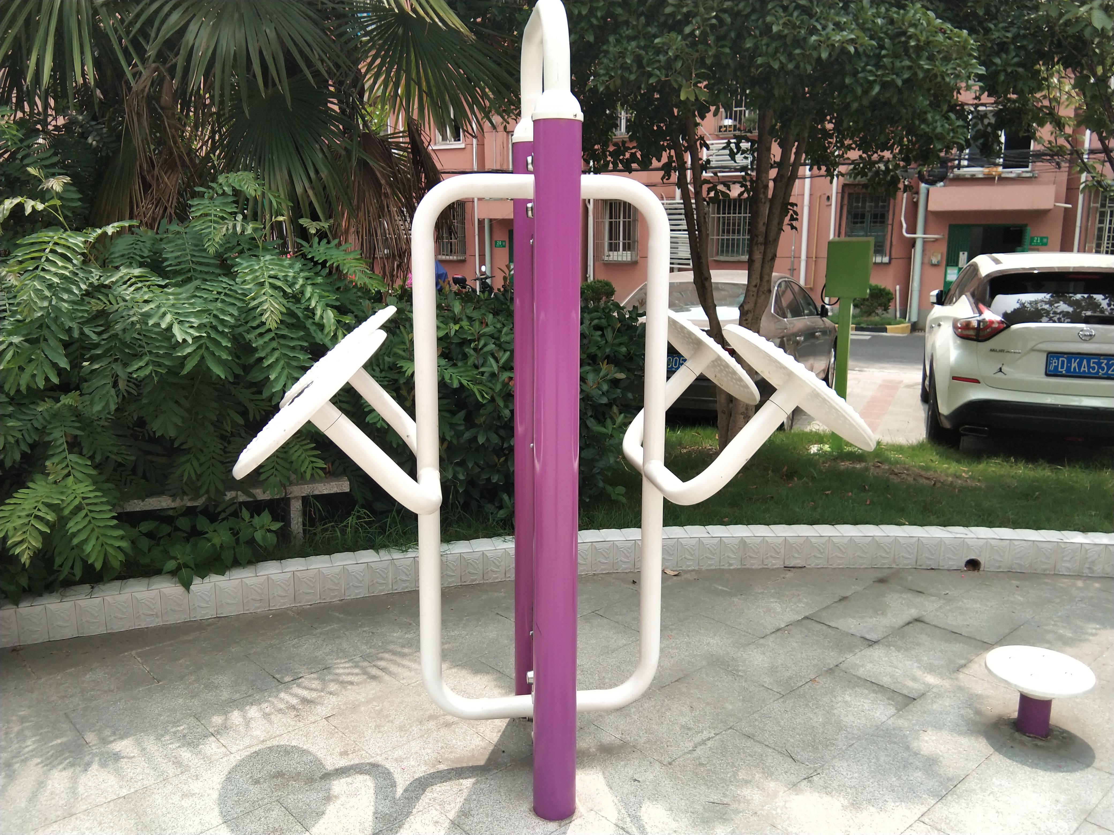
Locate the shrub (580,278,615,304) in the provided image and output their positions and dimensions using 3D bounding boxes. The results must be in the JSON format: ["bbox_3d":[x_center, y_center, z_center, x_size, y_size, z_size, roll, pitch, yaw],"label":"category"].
[{"bbox_3d":[0.799,-2.413,19.905,0.780,0.720,0.750,0,11,0],"label":"shrub"}]

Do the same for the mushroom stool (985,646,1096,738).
[{"bbox_3d":[1.509,0.889,3.137,0.305,0.200,0.305,0,11,0],"label":"mushroom stool"}]

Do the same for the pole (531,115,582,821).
[{"bbox_3d":[-0.003,0.183,2.548,0.114,1.810,0.114,0,11,0],"label":"pole"}]

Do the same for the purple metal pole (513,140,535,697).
[{"bbox_3d":[-0.076,0.077,3.092,0.114,1.810,0.114,0,11,0],"label":"purple metal pole"}]

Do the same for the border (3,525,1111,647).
[{"bbox_3d":[0.155,0.666,4.414,4.850,0.150,0.600,-2,11,-9],"label":"border"}]

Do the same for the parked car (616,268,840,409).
[{"bbox_3d":[1.693,-0.735,10.019,1.830,1.460,4.750,4,12,22],"label":"parked car"}]

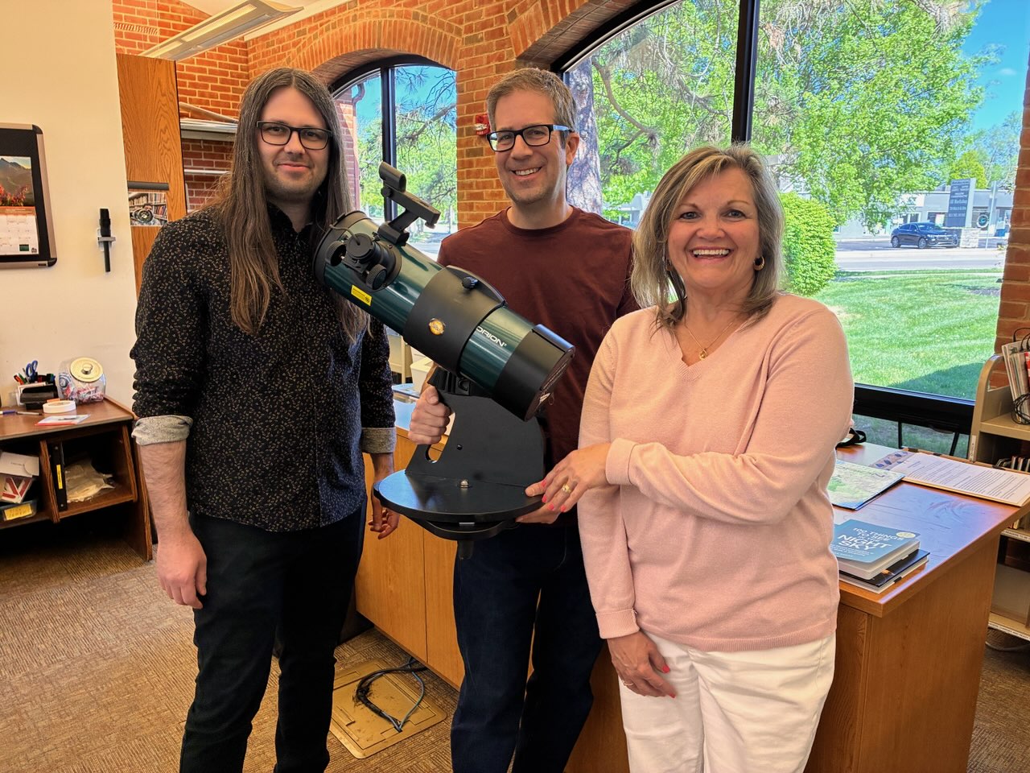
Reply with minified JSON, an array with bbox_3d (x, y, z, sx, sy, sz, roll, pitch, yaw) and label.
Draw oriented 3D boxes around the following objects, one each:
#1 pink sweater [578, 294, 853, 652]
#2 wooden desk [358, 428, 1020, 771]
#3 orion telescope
[{"bbox_3d":[0.321,0.126,1.225,0.440,0.520,0.320,4,13,18],"label":"pink sweater"},{"bbox_3d":[0.334,0.515,2.260,0.870,0.775,1.800,-10,16,-39],"label":"wooden desk"},{"bbox_3d":[-0.128,-0.060,1.370,0.475,0.653,0.324,5,13,20],"label":"orion telescope"}]

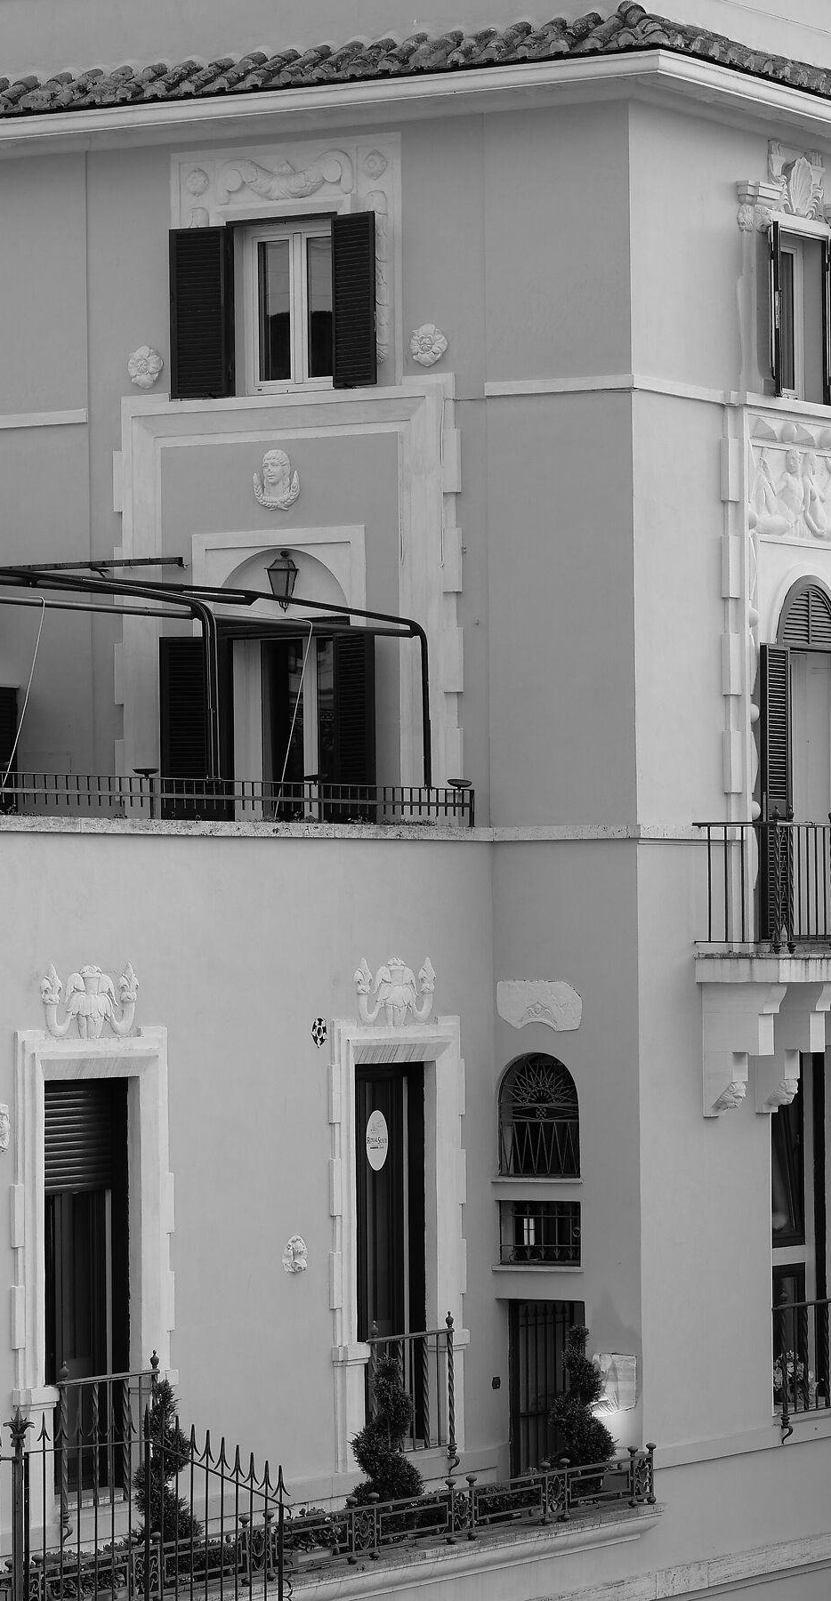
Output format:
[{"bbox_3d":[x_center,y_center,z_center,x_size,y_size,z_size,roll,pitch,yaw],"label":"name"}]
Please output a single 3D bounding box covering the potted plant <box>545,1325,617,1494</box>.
[{"bbox_3d":[1.357,5.024,43.591,0.573,1.433,0.573,-1,-1,0],"label":"potted plant"}]

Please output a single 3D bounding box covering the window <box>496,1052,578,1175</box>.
[{"bbox_3d":[1.076,2.643,44.505,0.761,1.019,0.140,-1,-2,31],"label":"window"}]

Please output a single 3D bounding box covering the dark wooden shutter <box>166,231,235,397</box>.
[{"bbox_3d":[-1.866,-4.241,46.178,0.542,1.470,0.045,-1,-2,19],"label":"dark wooden shutter"}]

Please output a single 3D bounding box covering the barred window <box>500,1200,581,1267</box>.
[{"bbox_3d":[1.071,3.712,45.495,0.724,0.571,0.150,-1,-2,31],"label":"barred window"}]

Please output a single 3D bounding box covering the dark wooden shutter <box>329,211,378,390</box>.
[{"bbox_3d":[-0.513,-4.279,45.375,0.522,1.476,0.045,-2,-2,44],"label":"dark wooden shutter"}]

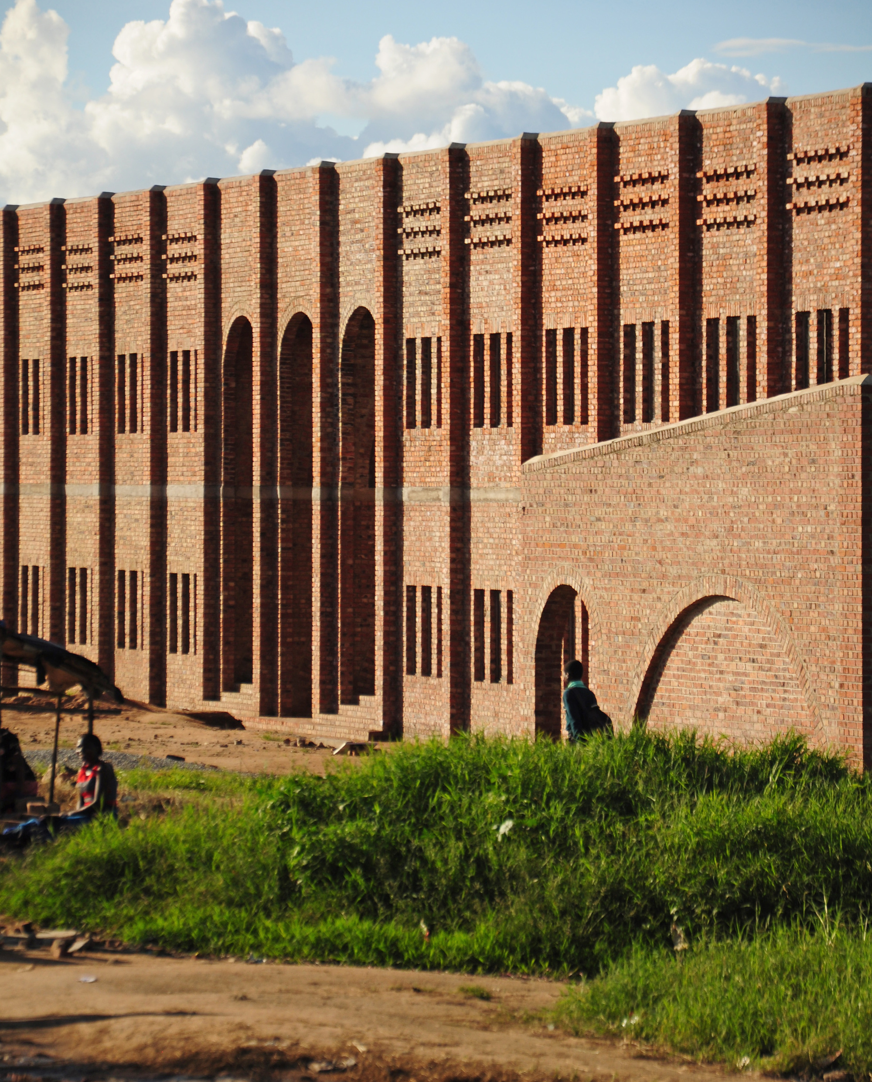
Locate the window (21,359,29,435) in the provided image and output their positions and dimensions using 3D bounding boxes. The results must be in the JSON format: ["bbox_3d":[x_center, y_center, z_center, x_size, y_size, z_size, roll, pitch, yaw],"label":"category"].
[{"bbox_3d":[-8.094,-2.844,113.308,0.180,1.475,0.445,0,1,-21],"label":"window"}]

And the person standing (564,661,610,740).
[{"bbox_3d":[1.644,2.125,62.010,0.500,1.670,0.480,0,1,21],"label":"person standing"}]

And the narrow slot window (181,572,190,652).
[{"bbox_3d":[-4.381,1.317,102.572,0.200,1.439,0.445,0,1,-21],"label":"narrow slot window"}]

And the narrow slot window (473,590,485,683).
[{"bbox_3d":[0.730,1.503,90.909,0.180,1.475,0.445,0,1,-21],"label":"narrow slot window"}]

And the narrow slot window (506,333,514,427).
[{"bbox_3d":[1.271,-2.550,90.470,0.150,1.500,0.430,0,1,-21],"label":"narrow slot window"}]

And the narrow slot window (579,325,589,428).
[{"bbox_3d":[2.339,-2.458,85.385,0.200,1.449,0.445,0,1,-21],"label":"narrow slot window"}]

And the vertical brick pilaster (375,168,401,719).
[{"bbox_3d":[-0.761,-1.460,88.768,0.222,9.006,0.345,0,1,-21],"label":"vertical brick pilaster"}]

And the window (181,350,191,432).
[{"bbox_3d":[-4.534,-2.762,105.387,0.150,1.506,0.430,0,1,-21],"label":"window"}]

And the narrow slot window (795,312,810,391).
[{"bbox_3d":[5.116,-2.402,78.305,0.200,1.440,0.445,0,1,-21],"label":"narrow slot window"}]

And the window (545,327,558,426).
[{"bbox_3d":[1.839,-2.481,86.661,0.200,1.450,0.445,0,1,-21],"label":"window"}]

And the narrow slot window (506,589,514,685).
[{"bbox_3d":[1.250,1.494,88.241,0.150,1.463,0.430,0,1,-21],"label":"narrow slot window"}]

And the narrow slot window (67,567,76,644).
[{"bbox_3d":[-7.046,1.263,111.893,0.150,1.503,0.430,0,1,-21],"label":"narrow slot window"}]

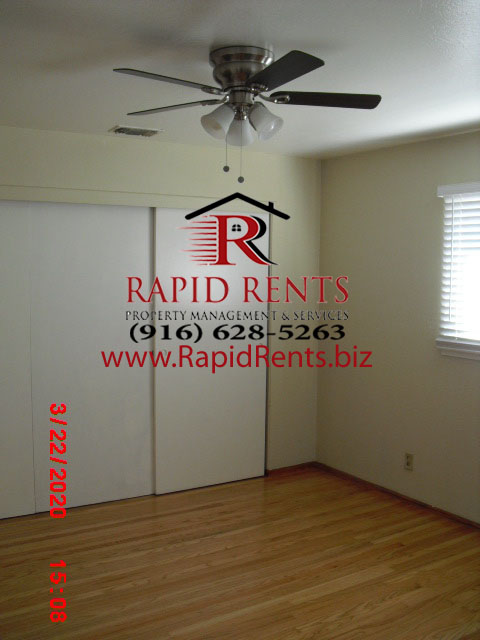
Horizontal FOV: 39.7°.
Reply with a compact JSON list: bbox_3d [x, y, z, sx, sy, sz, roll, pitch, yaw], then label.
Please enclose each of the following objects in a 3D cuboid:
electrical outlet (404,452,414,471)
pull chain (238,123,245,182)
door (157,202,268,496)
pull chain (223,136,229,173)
[{"bbox_3d":[1.140,0.957,4.481,0.010,0.115,0.072,-3,6,-31],"label":"electrical outlet"},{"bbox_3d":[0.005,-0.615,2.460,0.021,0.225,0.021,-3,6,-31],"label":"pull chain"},{"bbox_3d":[-0.194,0.217,4.822,0.920,2.010,0.040,-3,6,-31],"label":"door"},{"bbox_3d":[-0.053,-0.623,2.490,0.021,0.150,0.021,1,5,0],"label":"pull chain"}]

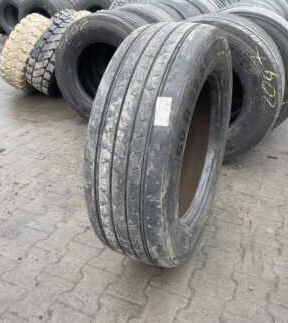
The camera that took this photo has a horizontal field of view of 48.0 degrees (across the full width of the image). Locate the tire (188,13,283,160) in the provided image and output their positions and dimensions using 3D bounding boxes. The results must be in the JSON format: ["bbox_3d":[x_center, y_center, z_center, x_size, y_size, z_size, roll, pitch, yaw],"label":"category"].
[{"bbox_3d":[0.427,-0.465,2.132,0.929,0.929,0.312,11,31,23],"label":"tire"}]

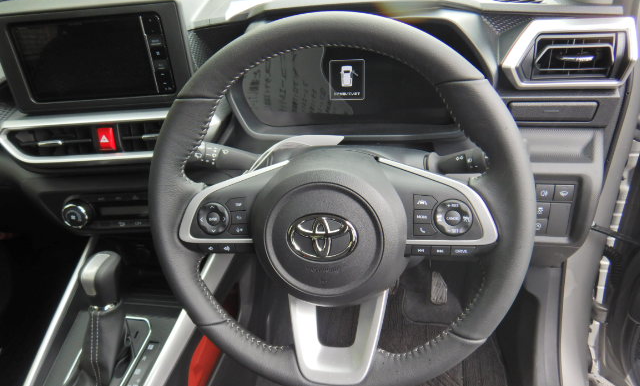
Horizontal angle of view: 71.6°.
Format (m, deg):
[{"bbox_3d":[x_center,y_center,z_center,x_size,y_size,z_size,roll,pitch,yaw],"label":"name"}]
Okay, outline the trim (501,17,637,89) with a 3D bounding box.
[{"bbox_3d":[0.308,-0.174,0.554,0.138,0.079,0.045,3,18,17],"label":"trim"}]

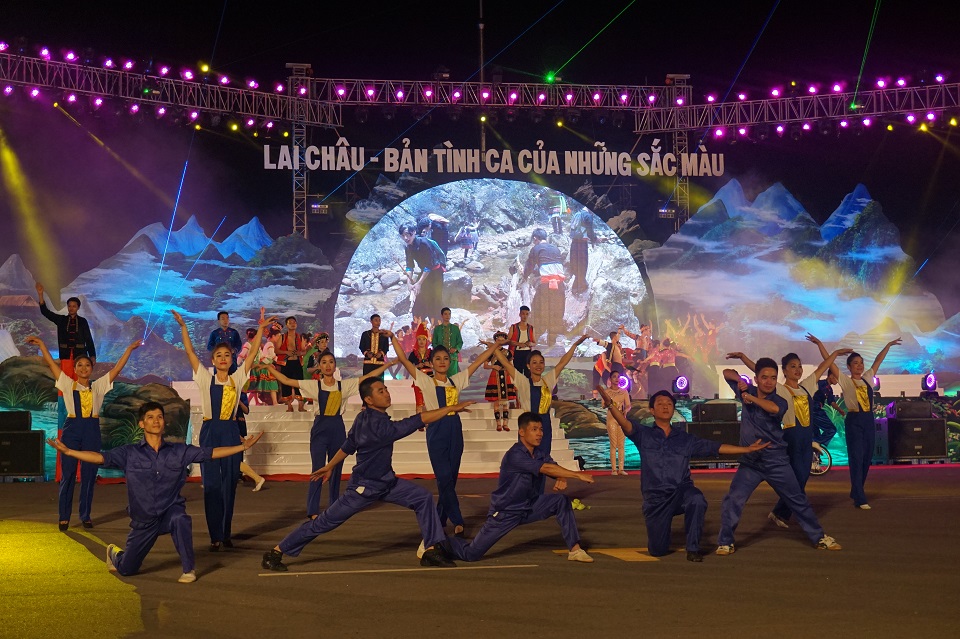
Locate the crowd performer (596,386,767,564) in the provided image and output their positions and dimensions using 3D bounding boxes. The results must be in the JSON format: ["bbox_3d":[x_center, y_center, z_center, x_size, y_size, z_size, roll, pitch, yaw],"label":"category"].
[{"bbox_3d":[1.461,1.102,11.100,1.120,1.200,0.780,0,-3,-7],"label":"crowd performer"}]

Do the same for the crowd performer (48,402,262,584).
[{"bbox_3d":[-2.193,1.137,10.350,1.380,1.160,0.780,0,-3,-13],"label":"crowd performer"}]

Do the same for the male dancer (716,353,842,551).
[{"bbox_3d":[2.269,1.024,11.750,0.900,1.470,0.580,0,-3,-4],"label":"male dancer"}]

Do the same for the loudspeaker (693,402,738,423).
[{"bbox_3d":[3.976,1.567,26.100,0.670,0.300,0.430,0,-3,-7],"label":"loudspeaker"}]

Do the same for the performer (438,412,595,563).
[{"bbox_3d":[0.195,1.190,10.950,1.080,1.050,0.650,-3,-4,37],"label":"performer"}]

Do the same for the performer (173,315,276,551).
[{"bbox_3d":[-2.003,0.861,12.050,0.780,1.880,0.400,0,-3,-6],"label":"performer"}]

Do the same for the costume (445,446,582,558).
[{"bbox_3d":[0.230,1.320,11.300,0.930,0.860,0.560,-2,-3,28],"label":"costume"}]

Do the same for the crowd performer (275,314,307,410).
[{"bbox_3d":[-3.287,0.770,27.100,0.560,1.680,0.380,0,-3,-8],"label":"crowd performer"}]

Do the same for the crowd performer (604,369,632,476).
[{"bbox_3d":[2.144,1.604,24.100,0.430,1.620,0.330,0,-3,-14],"label":"crowd performer"}]

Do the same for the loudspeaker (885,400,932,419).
[{"bbox_3d":[7.525,1.580,27.050,0.630,0.300,0.480,0,-3,-5],"label":"loudspeaker"}]

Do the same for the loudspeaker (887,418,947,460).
[{"bbox_3d":[7.523,2.068,26.950,1.050,0.670,0.700,0,-3,-5],"label":"loudspeaker"}]

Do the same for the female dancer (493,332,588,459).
[{"bbox_3d":[0.539,1.031,14.750,0.930,1.780,0.400,1,-3,-25],"label":"female dancer"}]

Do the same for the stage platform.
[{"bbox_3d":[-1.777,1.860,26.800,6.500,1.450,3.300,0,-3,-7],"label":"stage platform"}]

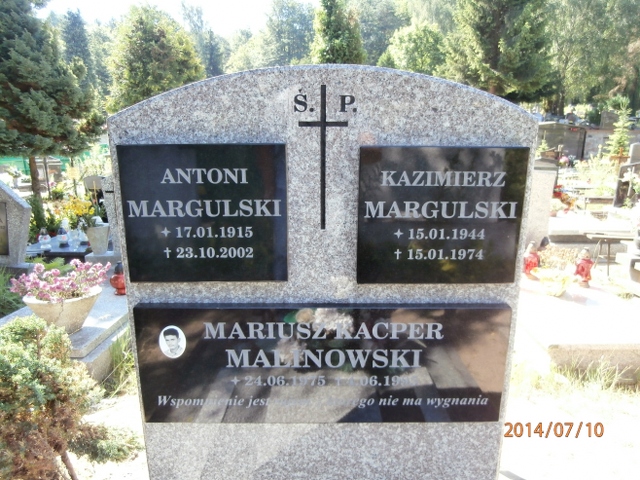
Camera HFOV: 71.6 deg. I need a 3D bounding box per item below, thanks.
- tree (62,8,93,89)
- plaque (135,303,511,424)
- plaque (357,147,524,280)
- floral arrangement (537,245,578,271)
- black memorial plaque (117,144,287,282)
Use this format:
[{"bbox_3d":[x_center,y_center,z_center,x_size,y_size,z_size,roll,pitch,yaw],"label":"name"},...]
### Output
[{"bbox_3d":[-15.469,-10.277,28.304,3.200,8.243,3.200,0,14,0],"label":"tree"},{"bbox_3d":[0.009,0.310,1.108,0.900,0.307,0.030,0,14,0],"label":"plaque"},{"bbox_3d":[0.274,-0.052,1.018,0.368,0.313,0.025,0,14,0],"label":"plaque"},{"bbox_3d":[1.720,0.133,3.200,0.260,0.180,0.220,0,14,0],"label":"floral arrangement"},{"bbox_3d":[-0.258,-0.057,1.014,0.368,0.313,0.025,0,14,0],"label":"black memorial plaque"}]

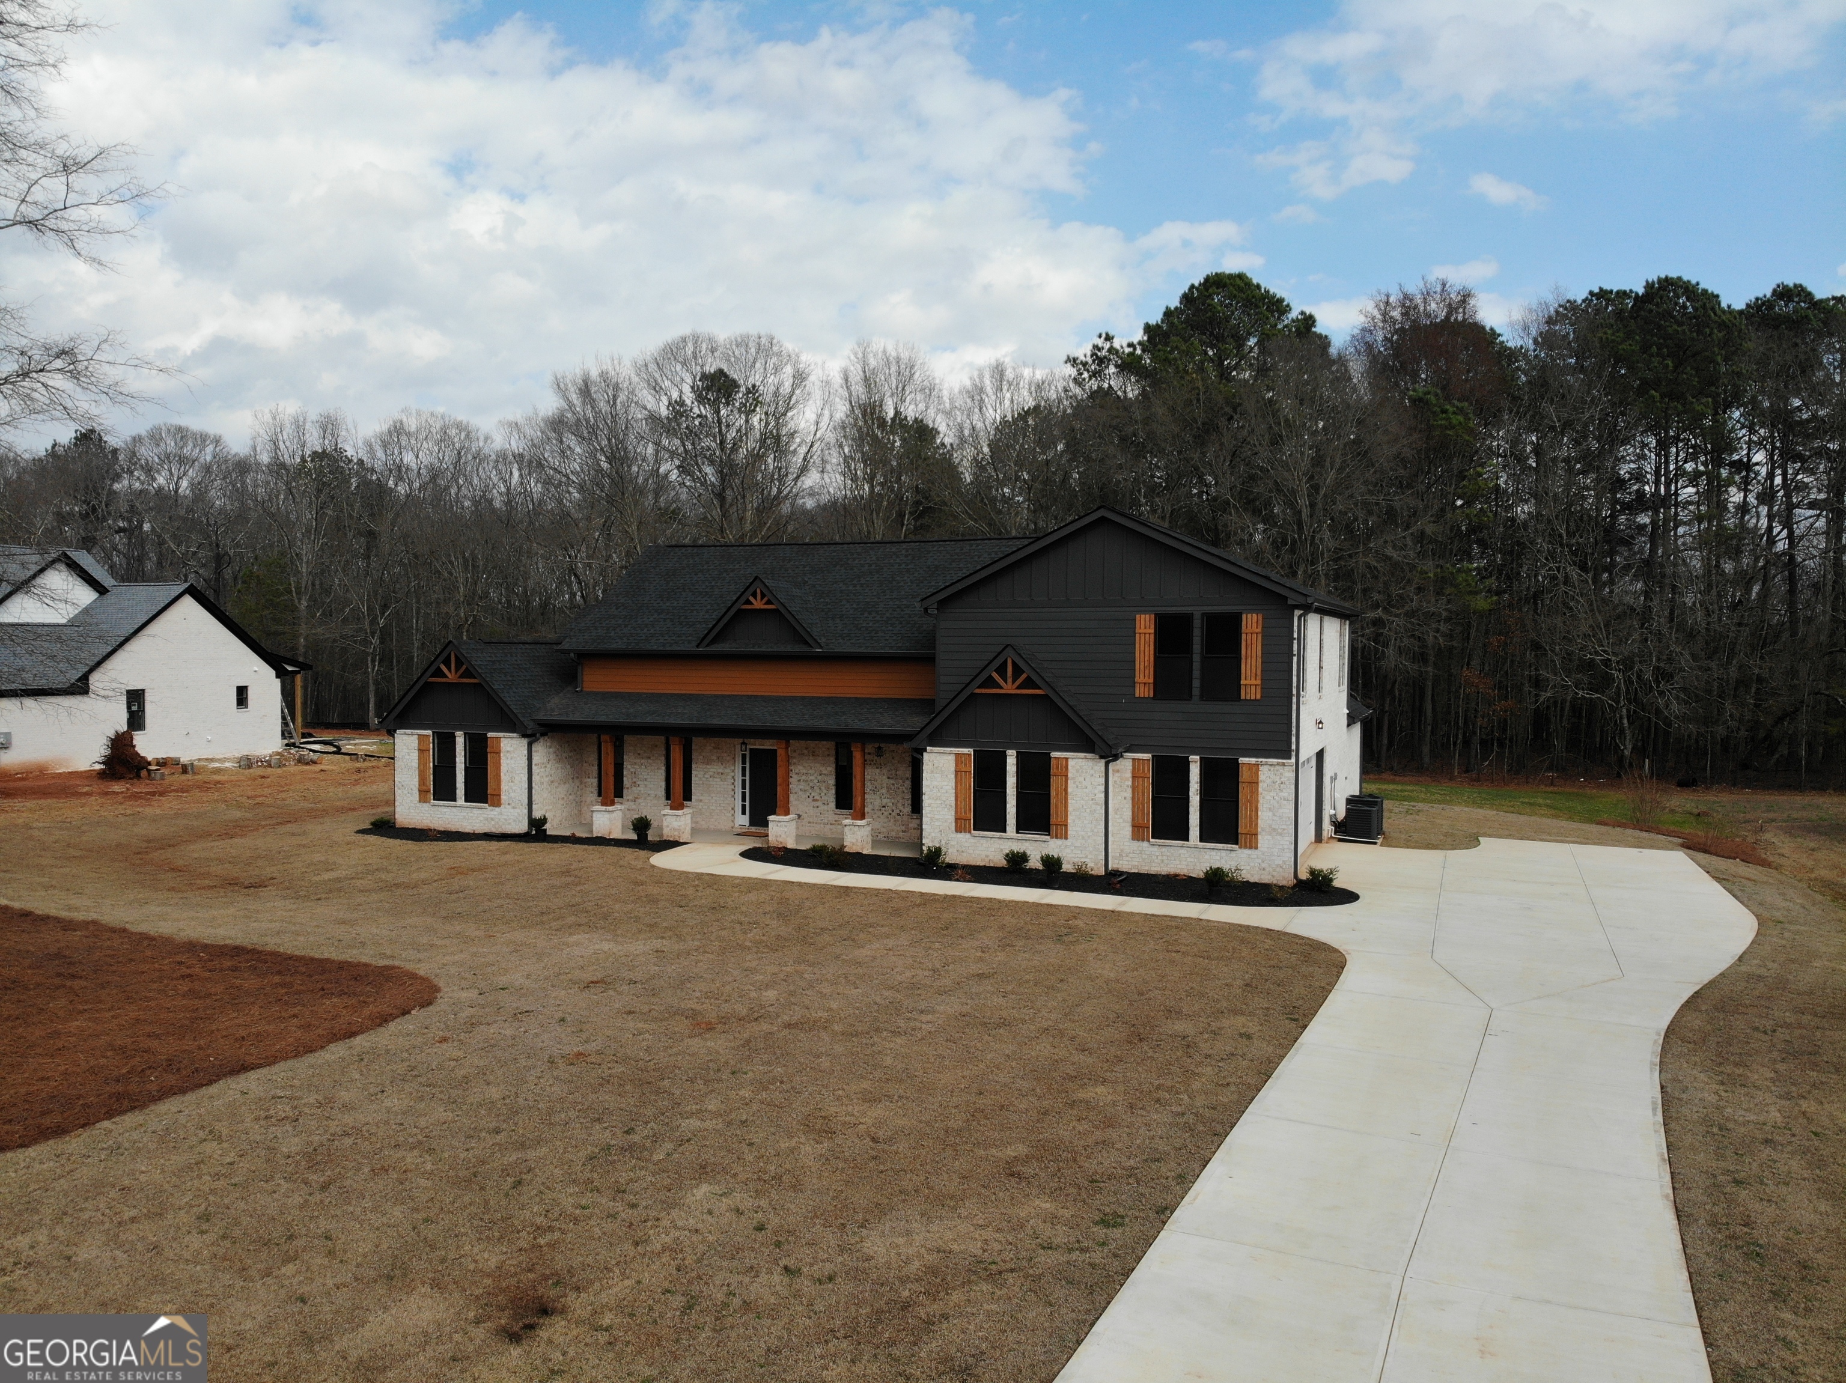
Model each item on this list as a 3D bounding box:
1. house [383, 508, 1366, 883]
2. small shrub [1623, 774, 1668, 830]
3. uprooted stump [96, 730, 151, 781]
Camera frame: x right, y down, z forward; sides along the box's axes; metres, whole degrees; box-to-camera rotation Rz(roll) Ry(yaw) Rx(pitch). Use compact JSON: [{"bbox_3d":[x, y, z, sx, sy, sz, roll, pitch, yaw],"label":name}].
[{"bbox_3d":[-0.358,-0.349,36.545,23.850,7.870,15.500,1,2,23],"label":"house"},{"bbox_3d":[19.860,2.934,35.137,1.094,1.492,1.094,1,3,30],"label":"small shrub"},{"bbox_3d":[-28.012,2.098,44.788,1.689,1.783,1.536,-1,3,-32],"label":"uprooted stump"}]

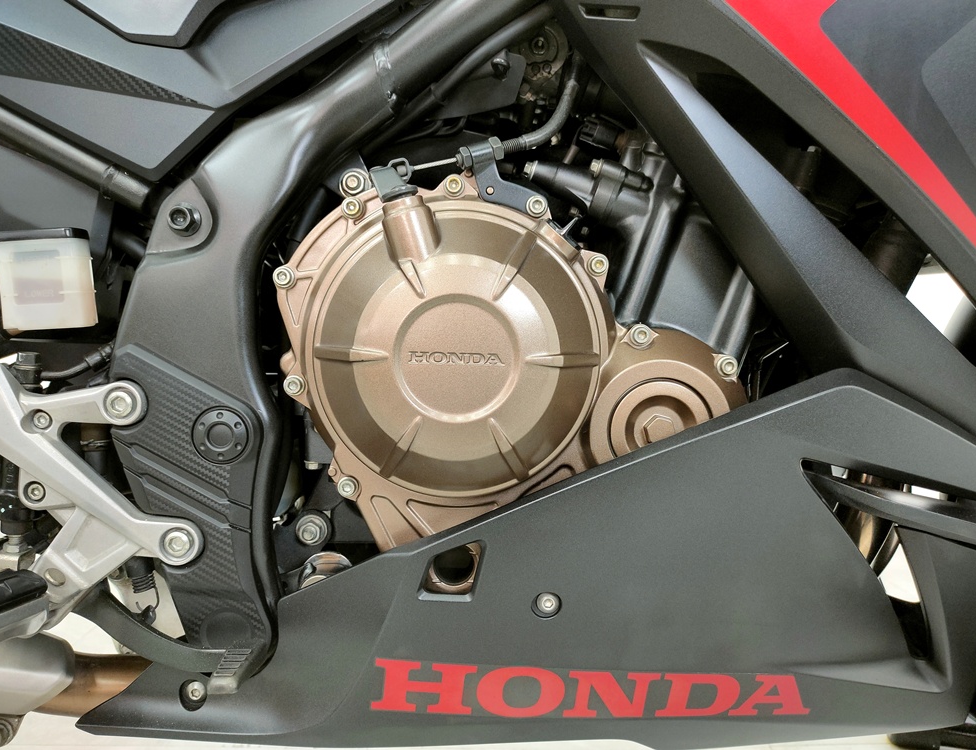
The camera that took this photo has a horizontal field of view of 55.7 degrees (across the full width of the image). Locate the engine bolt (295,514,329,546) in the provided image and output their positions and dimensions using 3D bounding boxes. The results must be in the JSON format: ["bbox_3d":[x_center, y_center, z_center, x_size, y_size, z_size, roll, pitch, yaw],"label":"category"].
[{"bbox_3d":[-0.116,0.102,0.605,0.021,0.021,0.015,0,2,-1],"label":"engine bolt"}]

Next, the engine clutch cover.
[{"bbox_3d":[-0.025,-0.007,0.550,0.208,0.230,0.065,0,2,-1],"label":"engine clutch cover"}]

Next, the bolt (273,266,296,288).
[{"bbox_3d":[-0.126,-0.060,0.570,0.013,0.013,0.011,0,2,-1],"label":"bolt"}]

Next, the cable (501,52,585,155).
[{"bbox_3d":[0.035,-0.173,0.590,0.052,0.063,0.032,0,2,-1],"label":"cable"}]

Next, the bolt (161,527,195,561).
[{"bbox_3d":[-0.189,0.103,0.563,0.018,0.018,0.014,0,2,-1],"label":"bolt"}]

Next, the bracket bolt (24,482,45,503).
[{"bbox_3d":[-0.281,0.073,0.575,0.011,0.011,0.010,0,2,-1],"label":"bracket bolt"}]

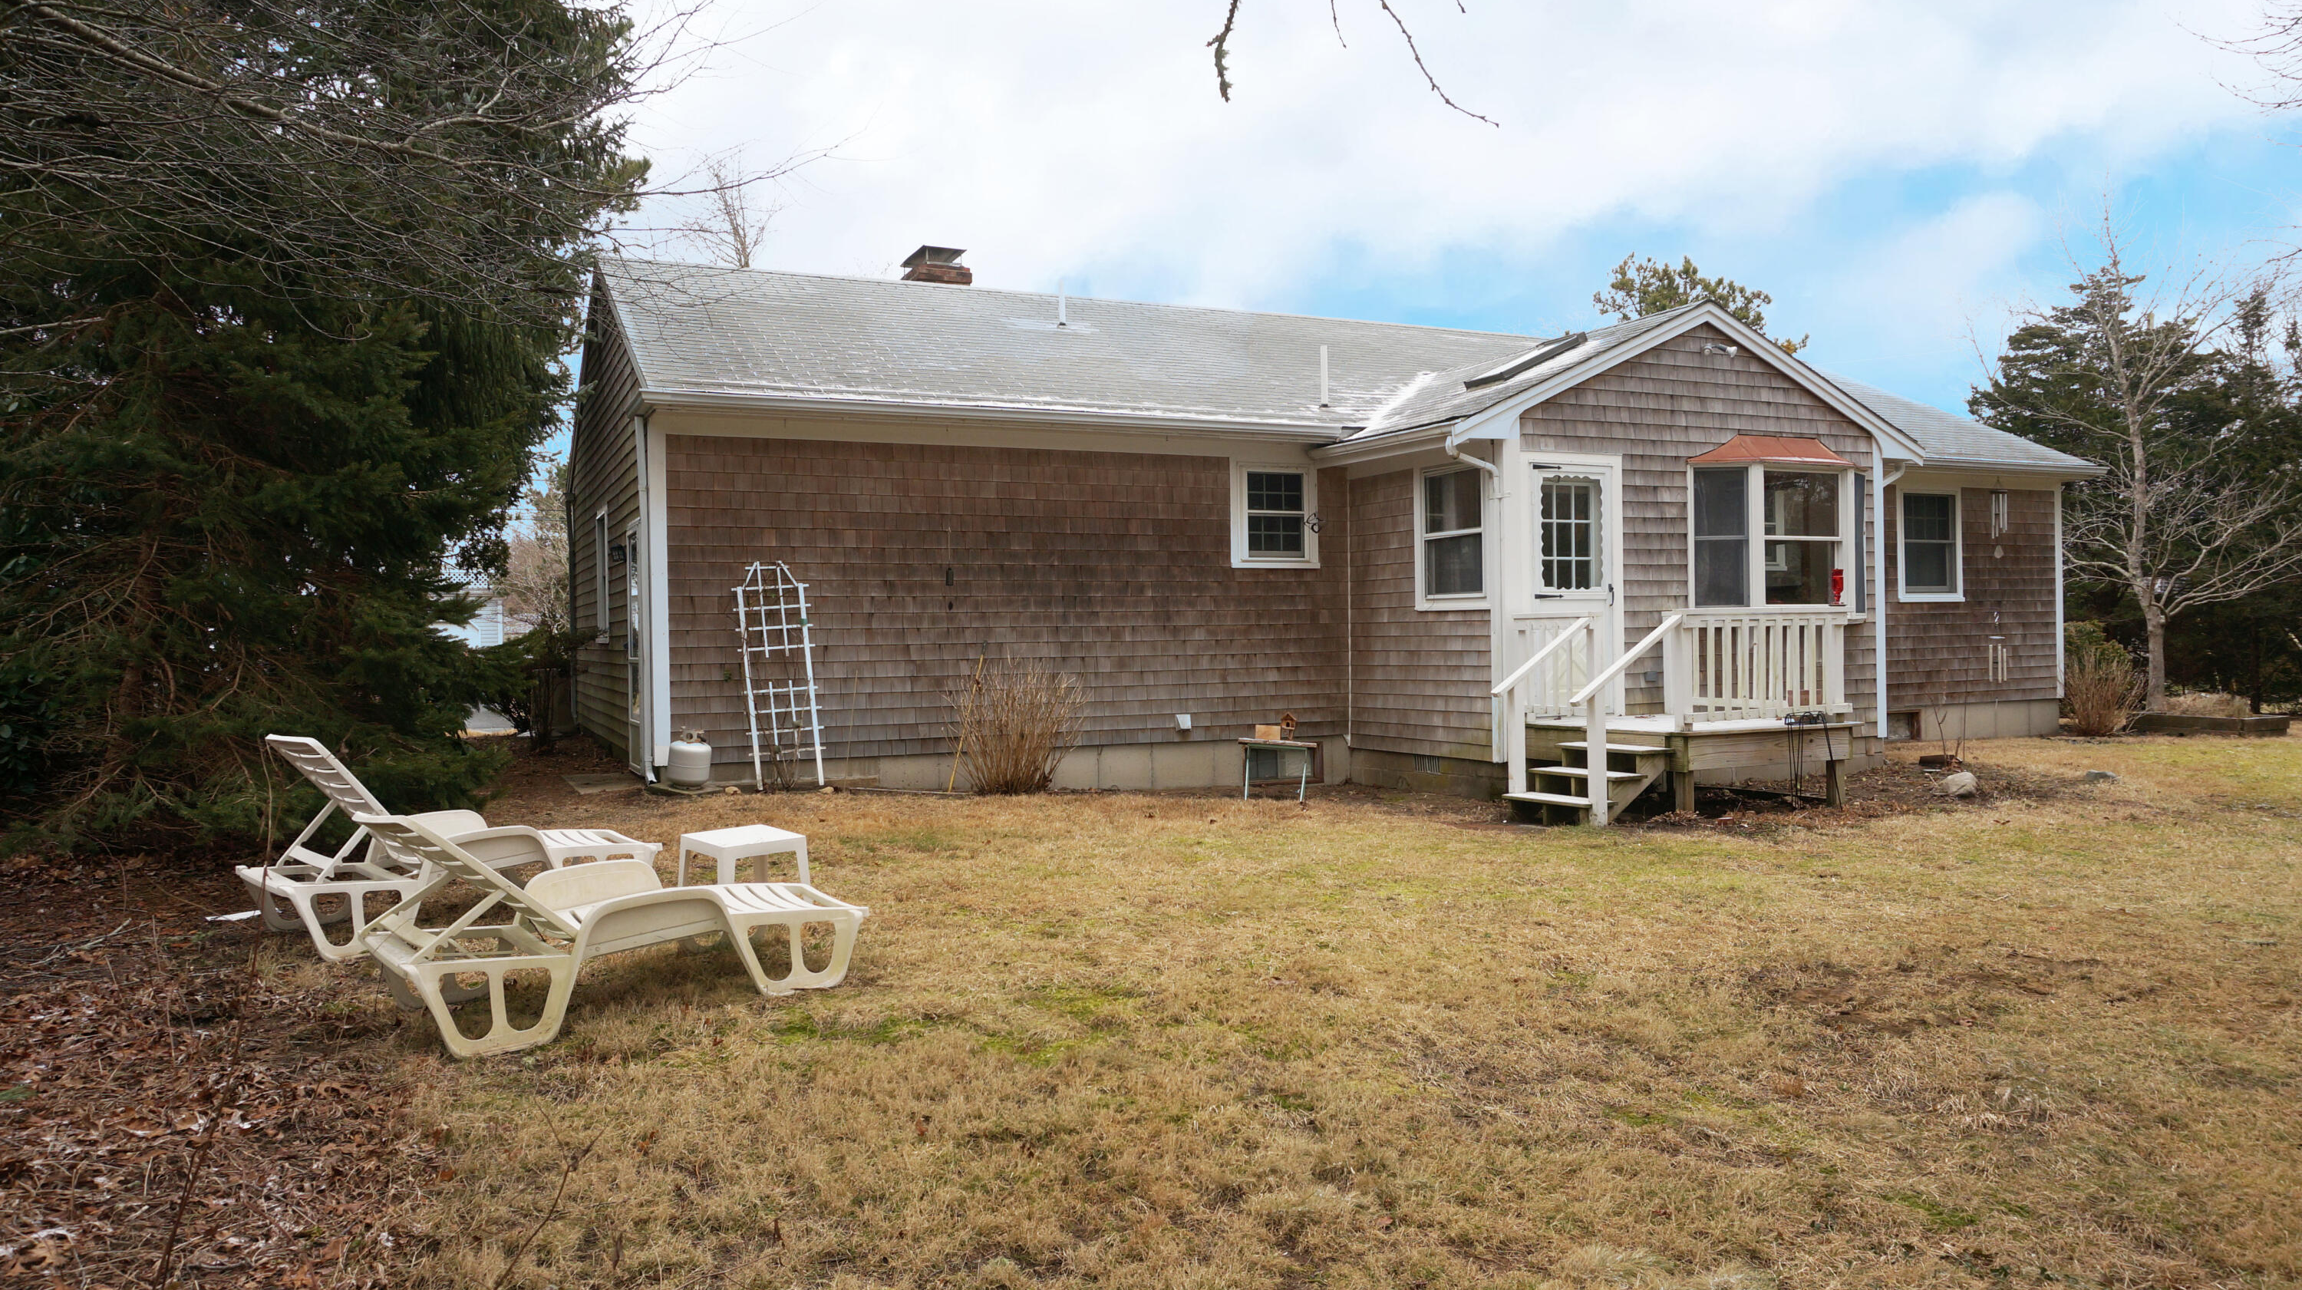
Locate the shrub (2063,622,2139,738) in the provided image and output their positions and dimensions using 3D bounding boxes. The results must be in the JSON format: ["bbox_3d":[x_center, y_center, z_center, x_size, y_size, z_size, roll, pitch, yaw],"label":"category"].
[{"bbox_3d":[11.059,0.410,17.900,1.050,1.320,1.000,-1,0,-25],"label":"shrub"}]

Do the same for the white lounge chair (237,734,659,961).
[{"bbox_3d":[-3.537,0.896,7.873,0.683,0.997,1.920,2,4,42],"label":"white lounge chair"}]

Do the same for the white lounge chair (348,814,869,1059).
[{"bbox_3d":[-2.180,1.020,6.375,1.923,0.868,0.683,-3,4,-41],"label":"white lounge chair"}]

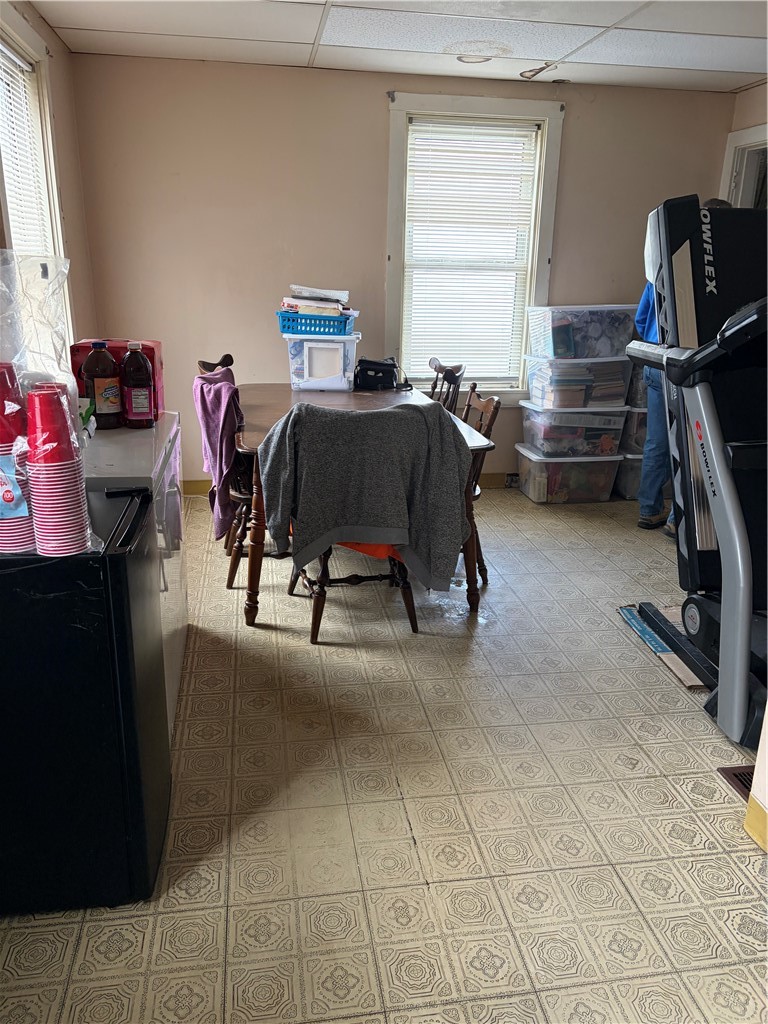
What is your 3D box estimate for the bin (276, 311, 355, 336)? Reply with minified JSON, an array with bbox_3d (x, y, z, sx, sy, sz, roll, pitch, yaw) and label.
[{"bbox_3d":[-0.350,-0.990,4.058,0.380,0.108,0.265,2,17,3],"label":"bin"}]

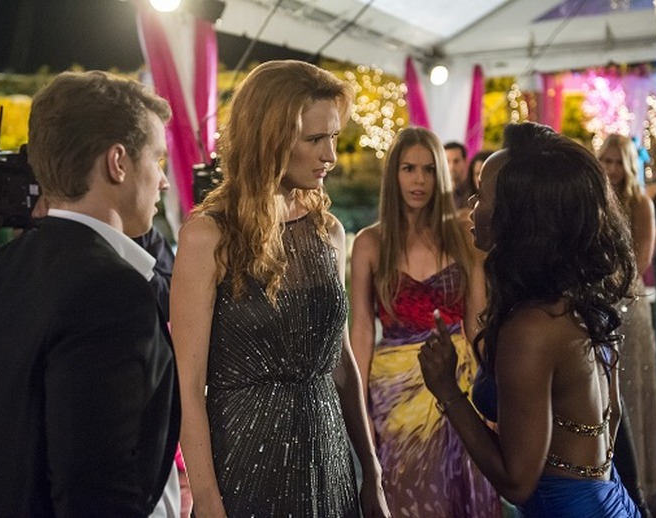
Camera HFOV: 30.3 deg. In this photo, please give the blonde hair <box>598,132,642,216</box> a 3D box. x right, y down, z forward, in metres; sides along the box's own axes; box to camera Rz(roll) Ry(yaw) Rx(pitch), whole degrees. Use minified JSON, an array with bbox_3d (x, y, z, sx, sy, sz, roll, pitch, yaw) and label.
[{"bbox_3d":[1.378,-0.391,5.750,0.210,0.400,0.220,2,4,32],"label":"blonde hair"}]

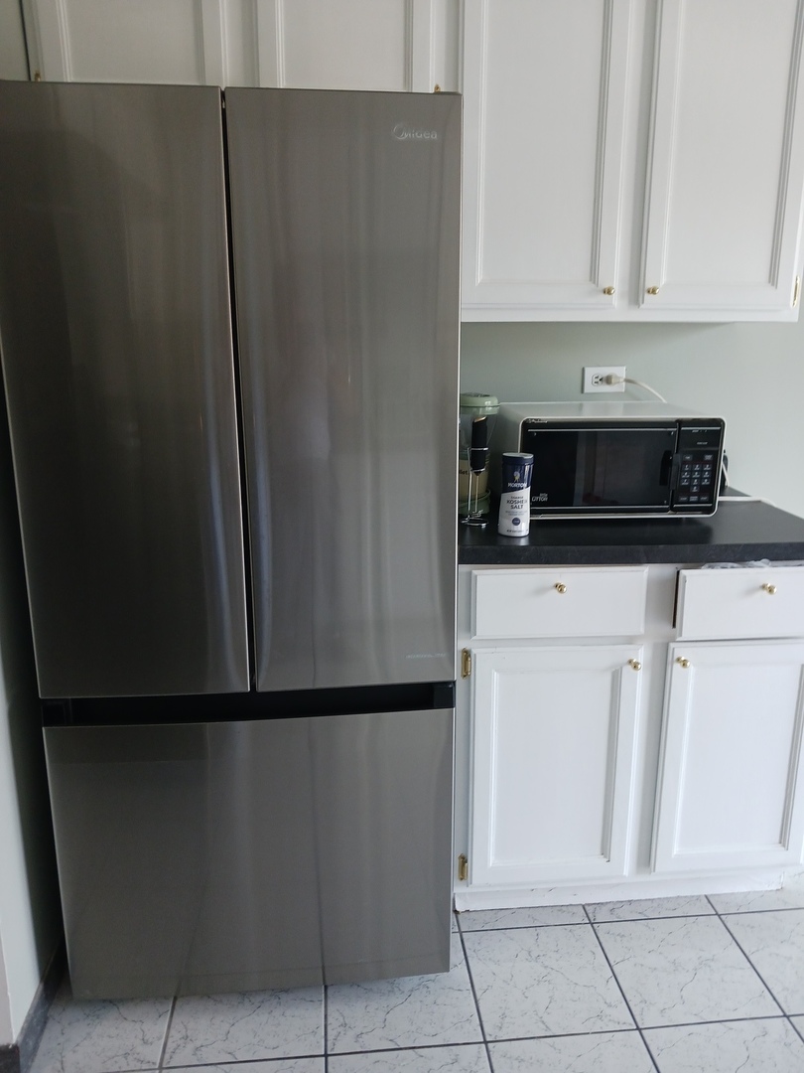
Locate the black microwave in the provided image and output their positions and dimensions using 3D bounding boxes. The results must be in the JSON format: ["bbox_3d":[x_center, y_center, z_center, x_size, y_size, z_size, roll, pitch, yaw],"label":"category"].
[{"bbox_3d":[0.493,-0.199,2.130,0.481,0.247,0.395,-1,14,-4],"label":"black microwave"}]

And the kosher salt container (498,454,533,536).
[{"bbox_3d":[0.253,-0.092,1.847,0.071,0.174,0.071,0,14,0],"label":"kosher salt container"}]

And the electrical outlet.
[{"bbox_3d":[0.563,-0.432,2.311,0.115,0.071,0.012,-1,14,-5],"label":"electrical outlet"}]

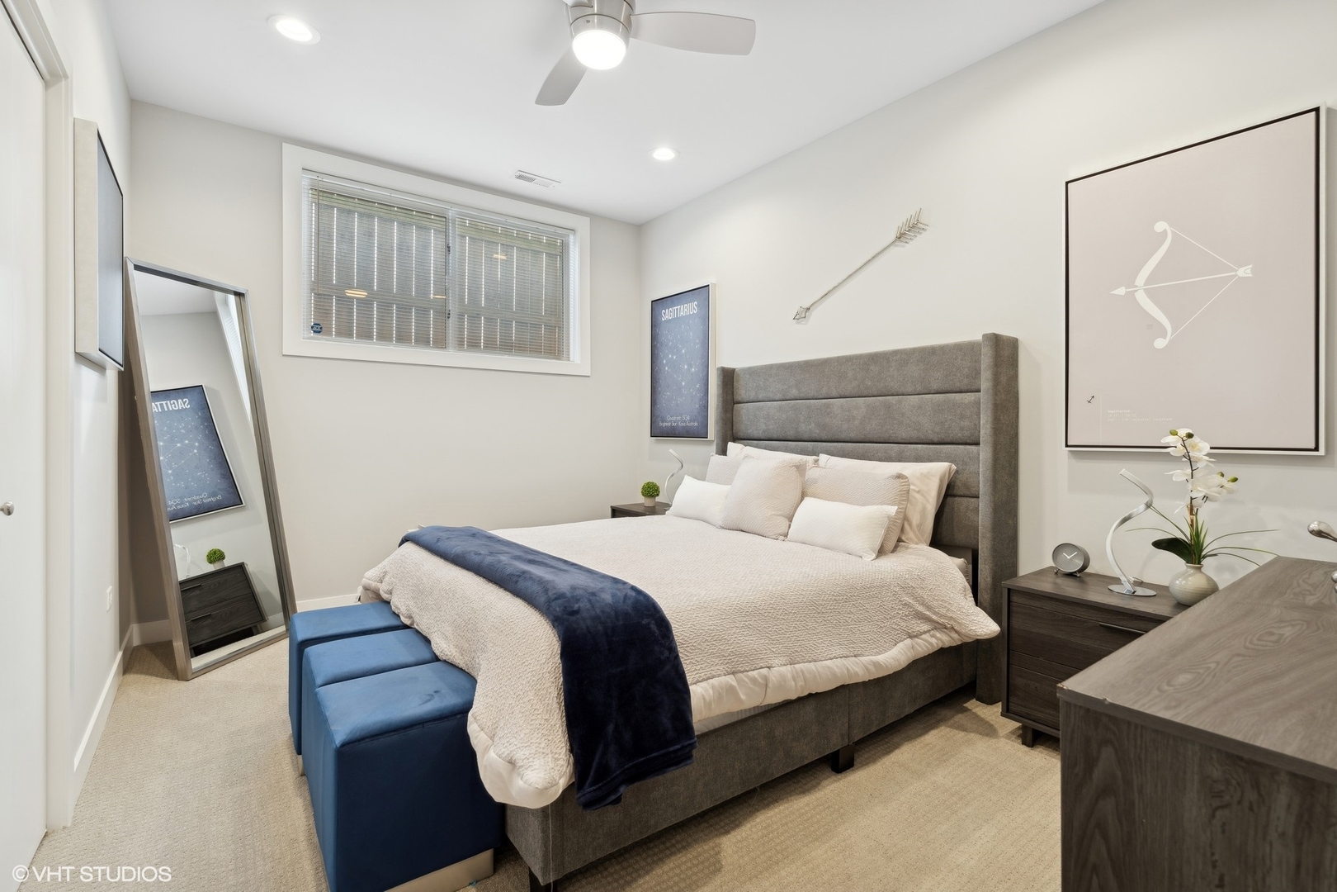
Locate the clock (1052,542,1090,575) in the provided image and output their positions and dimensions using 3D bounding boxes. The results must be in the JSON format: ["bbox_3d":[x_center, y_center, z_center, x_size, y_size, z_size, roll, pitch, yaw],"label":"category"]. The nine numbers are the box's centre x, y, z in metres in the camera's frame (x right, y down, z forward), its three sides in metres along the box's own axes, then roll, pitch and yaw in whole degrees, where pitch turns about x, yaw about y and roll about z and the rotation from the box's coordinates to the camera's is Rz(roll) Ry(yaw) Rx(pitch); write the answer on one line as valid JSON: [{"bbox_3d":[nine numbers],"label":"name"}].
[{"bbox_3d":[1.508,0.420,2.234,0.050,0.120,0.113,0,1,-34],"label":"clock"}]

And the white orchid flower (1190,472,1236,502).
[{"bbox_3d":[1.699,0.125,1.851,0.100,0.095,0.140,-1,1,-43],"label":"white orchid flower"}]

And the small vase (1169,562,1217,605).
[{"bbox_3d":[1.629,0.421,1.846,0.152,0.136,0.152,0,1,-36],"label":"small vase"}]

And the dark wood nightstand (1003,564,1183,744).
[{"bbox_3d":[1.520,0.765,2.027,0.444,0.560,0.546,0,1,-36],"label":"dark wood nightstand"}]

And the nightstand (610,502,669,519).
[{"bbox_3d":[-0.065,0.719,4.201,0.444,0.556,0.546,0,1,-36],"label":"nightstand"}]

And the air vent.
[{"bbox_3d":[-0.896,-1.793,4.026,0.300,0.020,0.140,0,1,-36],"label":"air vent"}]

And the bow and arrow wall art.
[{"bbox_3d":[1.769,-0.503,2.066,0.050,1.049,0.680,0,1,-36],"label":"bow and arrow wall art"}]

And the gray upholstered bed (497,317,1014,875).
[{"bbox_3d":[0.104,0.283,2.548,2.145,1.487,1.696,0,1,-36],"label":"gray upholstered bed"}]

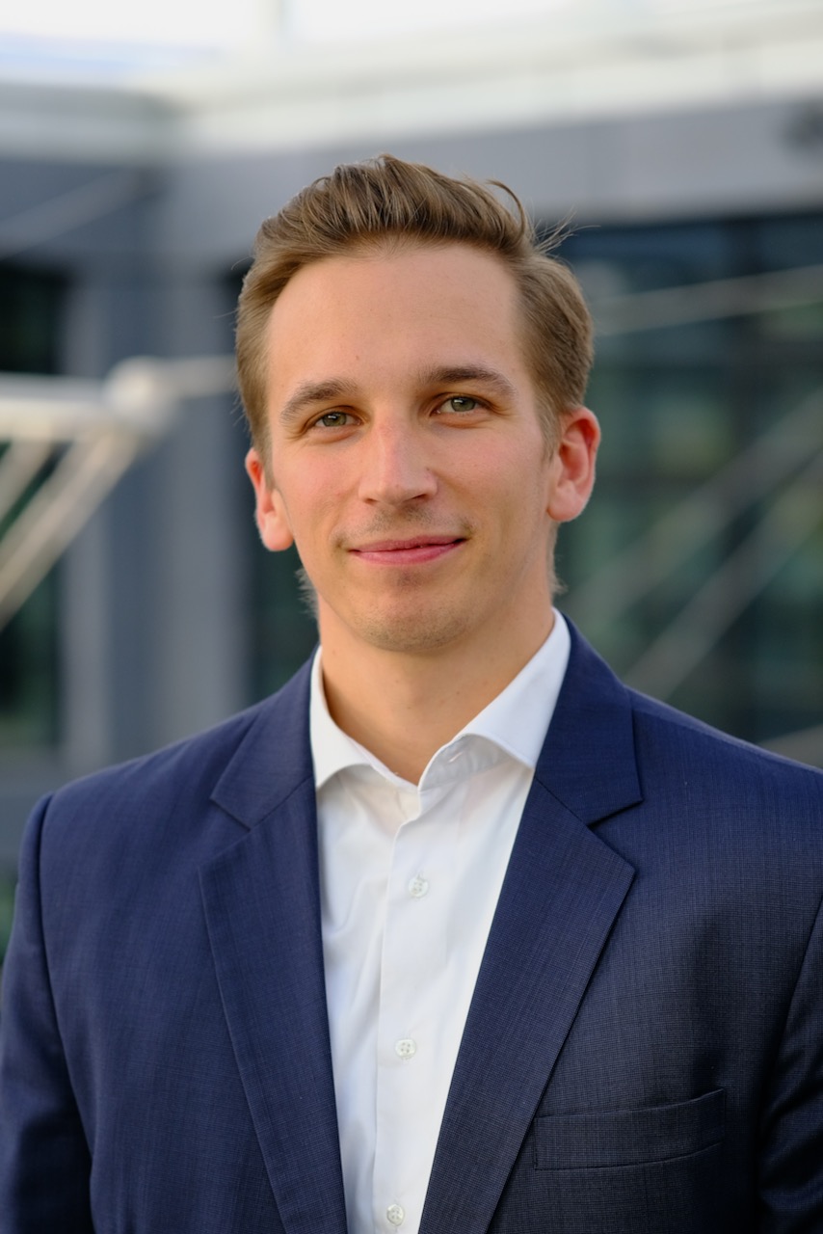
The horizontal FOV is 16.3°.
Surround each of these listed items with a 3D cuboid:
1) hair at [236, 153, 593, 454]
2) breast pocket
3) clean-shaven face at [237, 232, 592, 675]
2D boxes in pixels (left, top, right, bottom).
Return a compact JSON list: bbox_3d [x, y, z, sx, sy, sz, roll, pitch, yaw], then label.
[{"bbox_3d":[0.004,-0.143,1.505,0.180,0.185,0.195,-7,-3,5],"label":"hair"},{"bbox_3d":[0.108,0.254,1.430,0.100,0.036,0.018,-3,-2,-9],"label":"breast pocket"},{"bbox_3d":[0.007,-0.083,1.448,0.178,0.208,0.135,-7,-3,5],"label":"clean-shaven face"}]

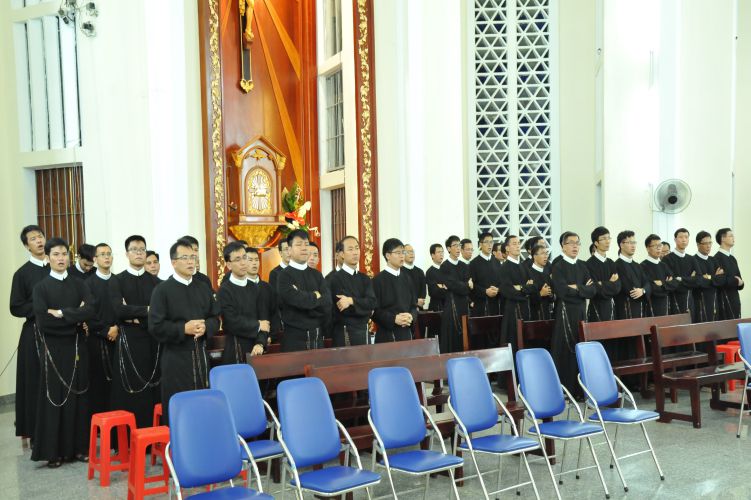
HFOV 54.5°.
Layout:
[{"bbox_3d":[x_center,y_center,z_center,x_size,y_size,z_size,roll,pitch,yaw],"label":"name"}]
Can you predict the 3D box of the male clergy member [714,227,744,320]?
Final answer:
[{"bbox_3d":[3.978,0.601,8.200,0.450,1.660,0.350,-1,0,-36],"label":"male clergy member"}]

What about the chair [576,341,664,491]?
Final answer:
[{"bbox_3d":[1.681,1.128,5.098,0.450,0.935,0.500,-3,3,-35],"label":"chair"}]

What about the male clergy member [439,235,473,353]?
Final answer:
[{"bbox_3d":[0.900,0.675,8.082,0.480,1.660,0.360,-3,3,-40],"label":"male clergy member"}]

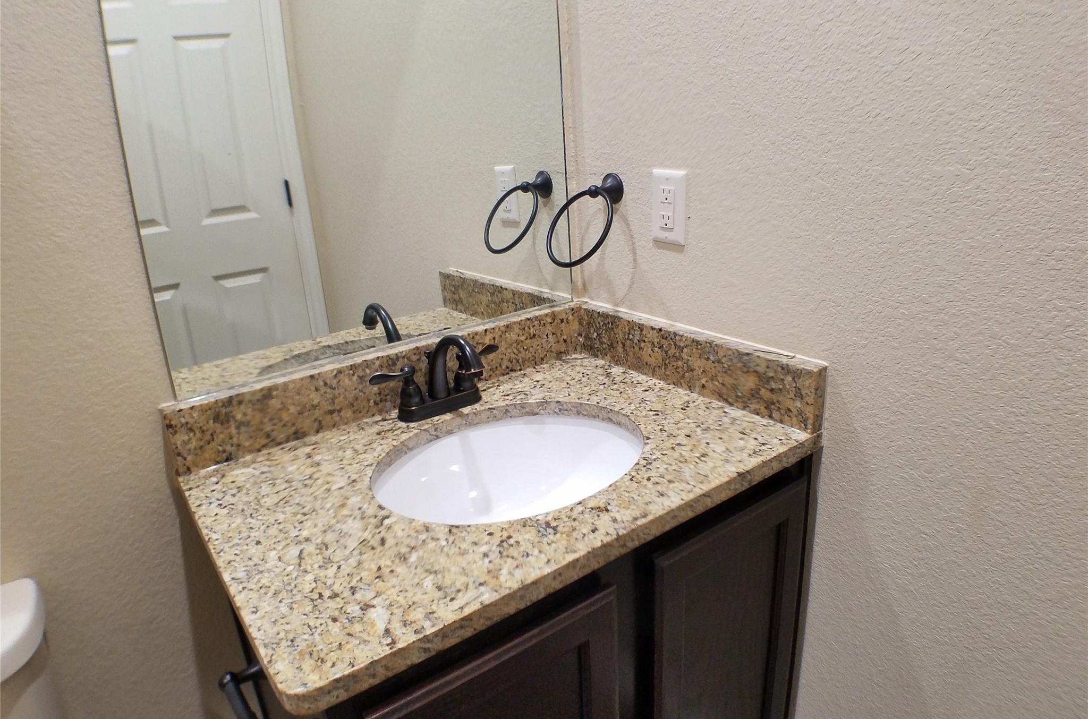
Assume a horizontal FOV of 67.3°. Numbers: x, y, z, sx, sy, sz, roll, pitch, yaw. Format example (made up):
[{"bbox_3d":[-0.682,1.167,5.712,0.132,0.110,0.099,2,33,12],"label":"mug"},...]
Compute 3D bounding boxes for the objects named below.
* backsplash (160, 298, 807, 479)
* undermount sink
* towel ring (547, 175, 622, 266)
[{"bbox_3d":[-0.067,0.086,1.180,0.777,0.099,0.549,-16,23,-34],"label":"backsplash"},{"bbox_3d":[-0.041,0.223,1.213,0.433,0.161,0.360,-16,23,-34],"label":"undermount sink"},{"bbox_3d":[0.078,-0.240,1.417,0.128,0.151,0.152,-16,23,-34],"label":"towel ring"}]

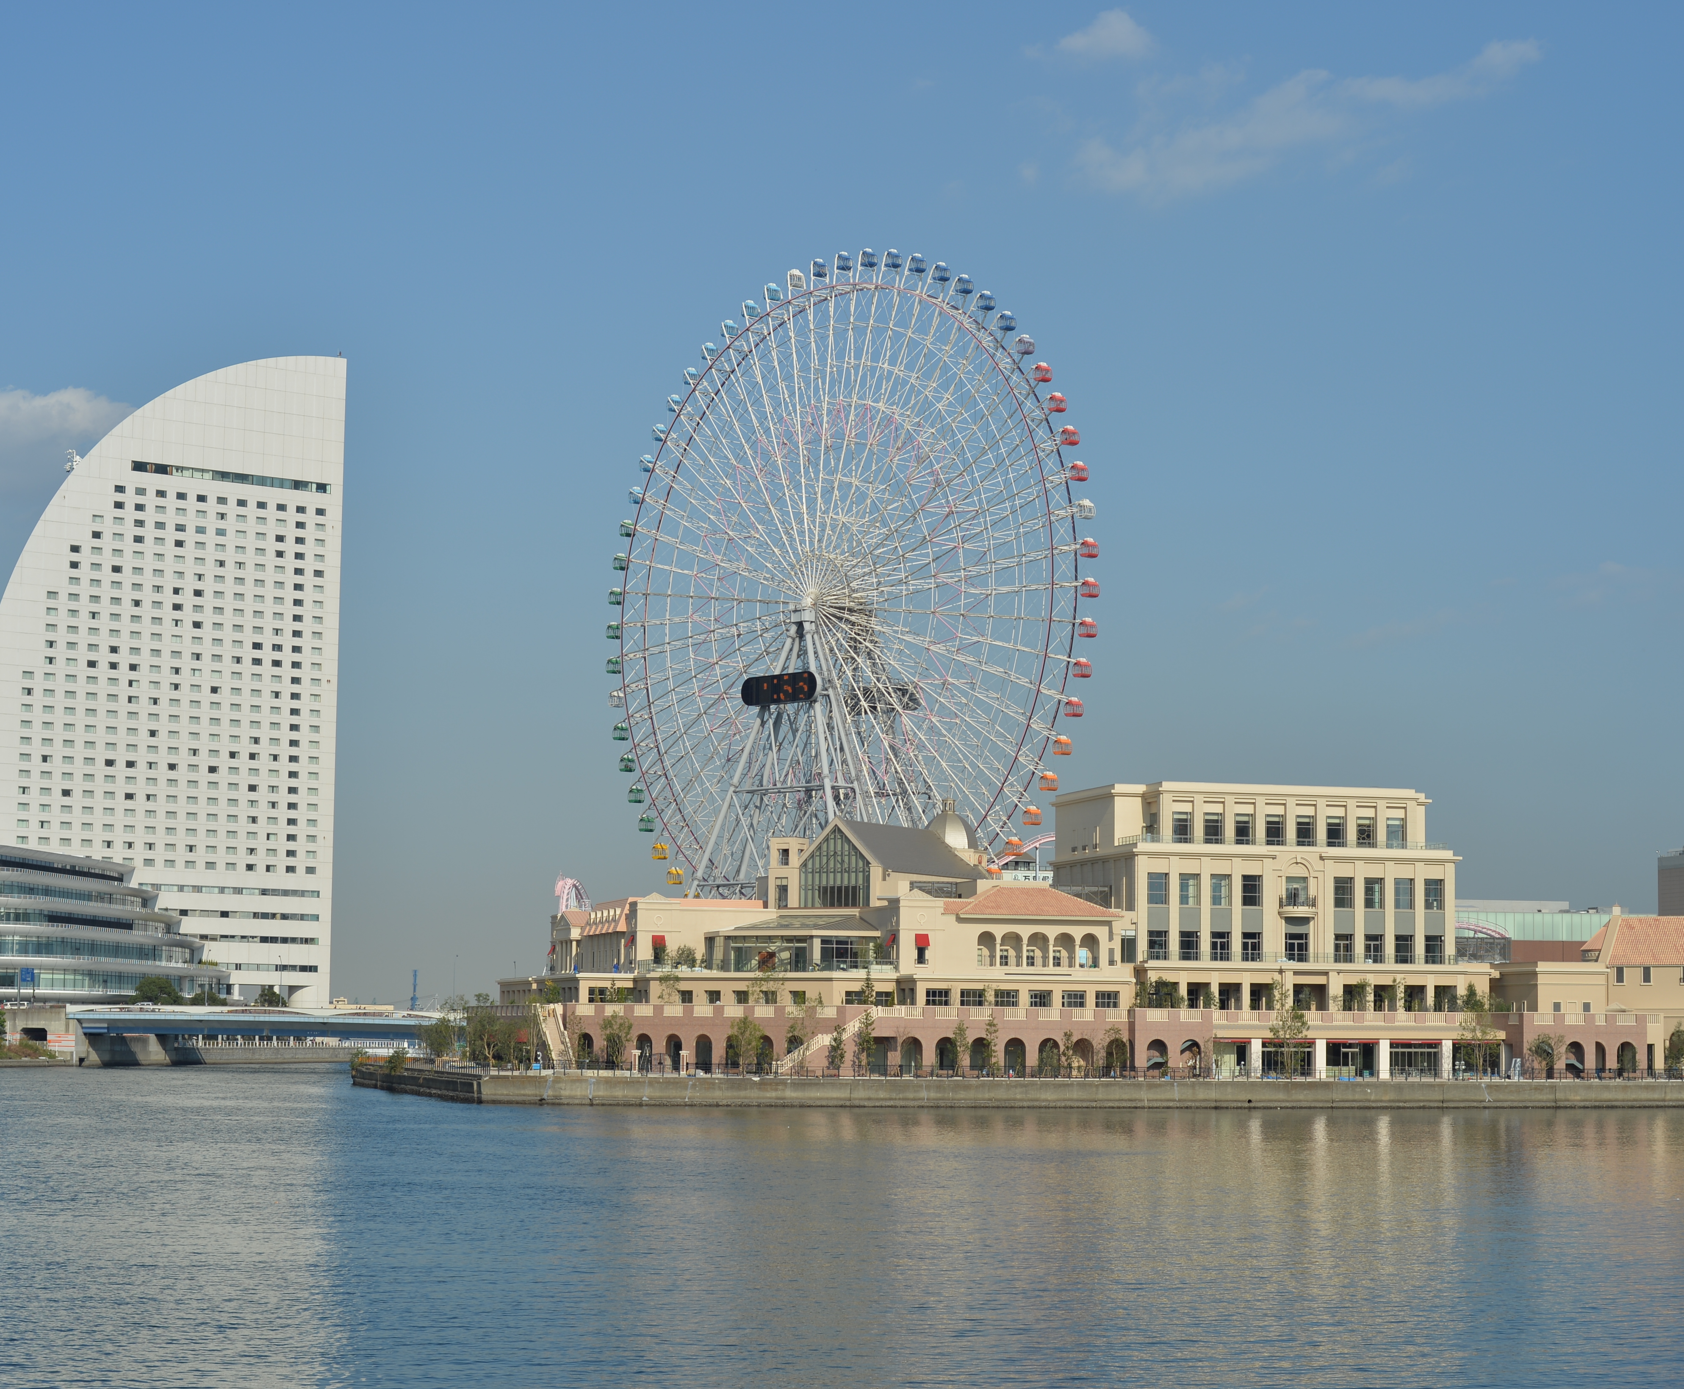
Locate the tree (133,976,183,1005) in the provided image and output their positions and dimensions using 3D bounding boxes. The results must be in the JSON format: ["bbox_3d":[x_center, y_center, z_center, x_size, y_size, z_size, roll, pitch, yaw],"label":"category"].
[{"bbox_3d":[-113.496,50.668,557.586,8.400,8.000,8.400,1,-6,0],"label":"tree"}]

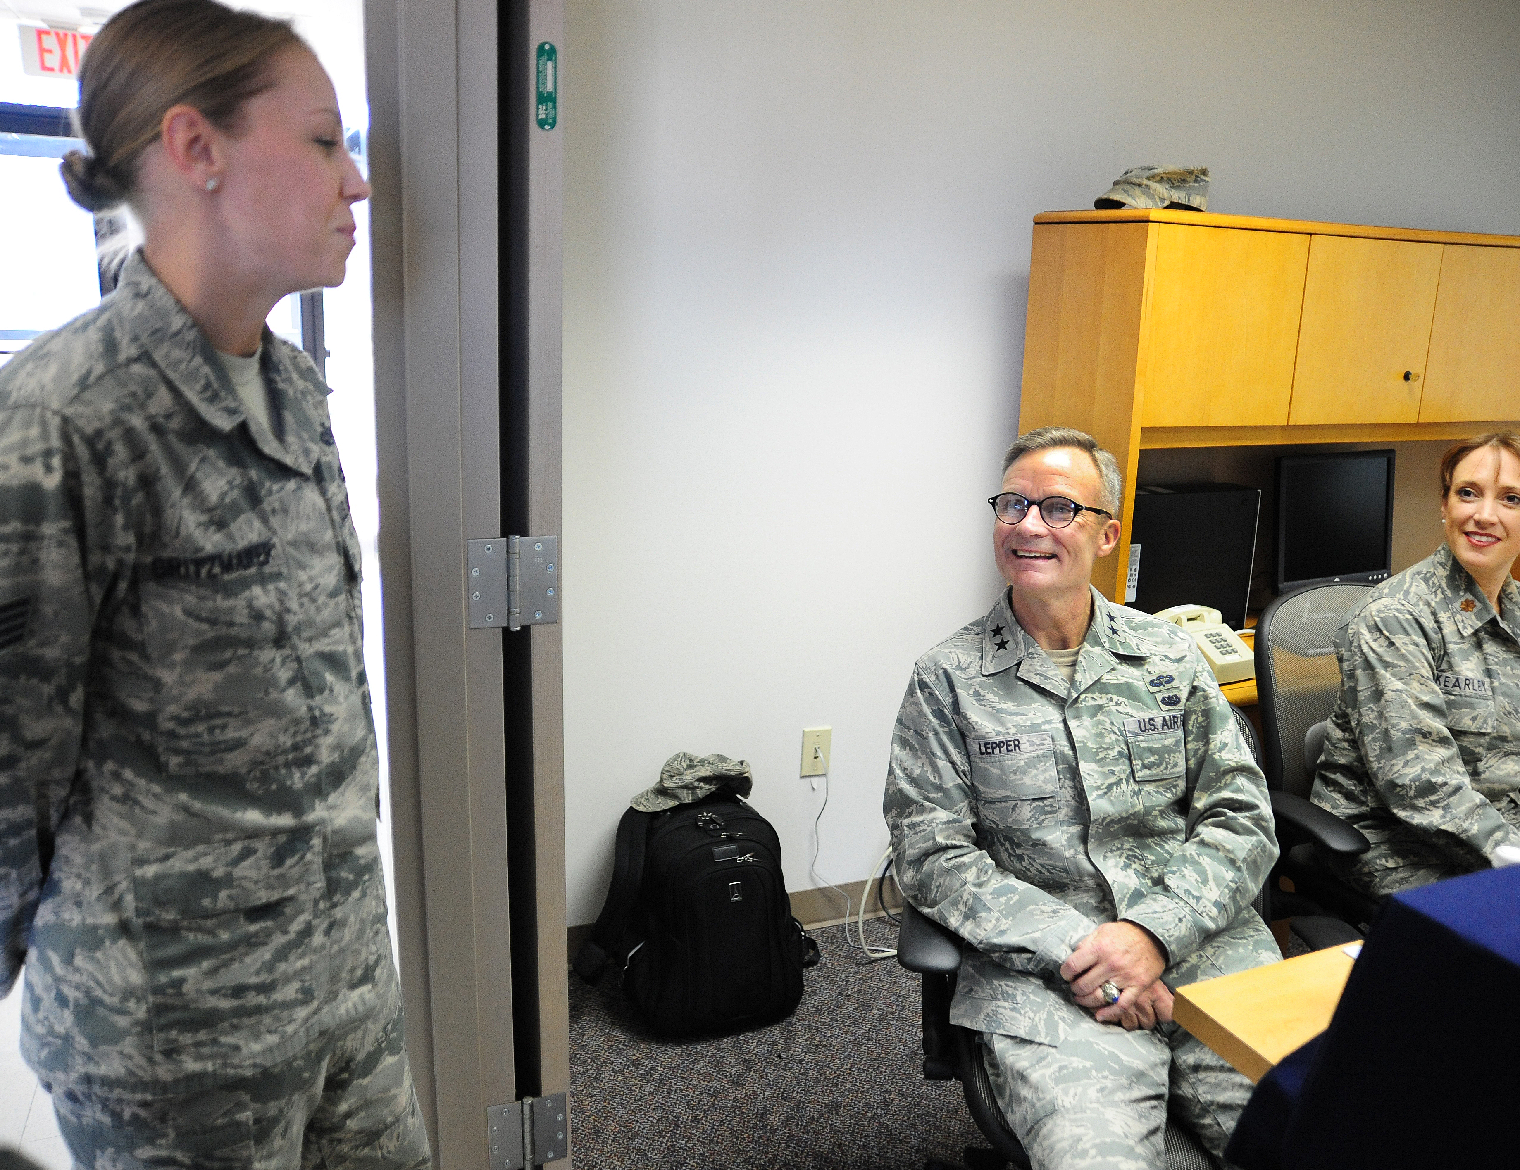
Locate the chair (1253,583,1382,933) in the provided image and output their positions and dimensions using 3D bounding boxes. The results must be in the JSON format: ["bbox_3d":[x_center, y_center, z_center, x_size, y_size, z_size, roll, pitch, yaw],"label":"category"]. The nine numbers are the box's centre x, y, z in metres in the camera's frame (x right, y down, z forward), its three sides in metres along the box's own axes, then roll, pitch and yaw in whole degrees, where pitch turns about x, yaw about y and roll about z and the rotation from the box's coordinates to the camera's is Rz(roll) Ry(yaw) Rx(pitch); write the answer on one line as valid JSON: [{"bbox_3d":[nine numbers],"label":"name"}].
[{"bbox_3d":[1.210,0.523,2.050,0.660,0.970,0.660,-8,16,-36],"label":"chair"}]

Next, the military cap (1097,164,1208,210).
[{"bbox_3d":[0.827,-0.812,2.431,0.235,0.100,0.170,-8,16,-37],"label":"military cap"}]

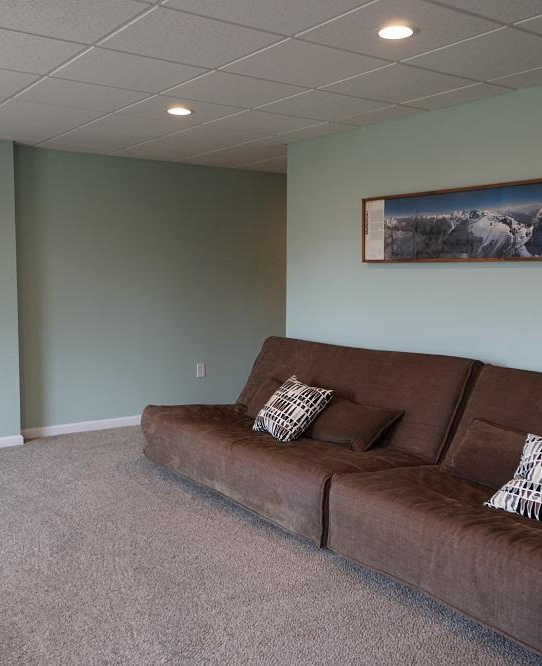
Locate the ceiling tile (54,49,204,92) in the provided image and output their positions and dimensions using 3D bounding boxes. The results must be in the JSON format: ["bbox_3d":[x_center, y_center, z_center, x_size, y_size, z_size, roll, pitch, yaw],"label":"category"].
[{"bbox_3d":[-0.690,-1.271,3.643,0.600,0.020,0.600,-3,5,-35],"label":"ceiling tile"}]

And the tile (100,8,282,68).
[{"bbox_3d":[-0.339,-1.232,3.149,0.600,0.020,0.600,-3,5,-35],"label":"tile"}]

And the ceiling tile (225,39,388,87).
[{"bbox_3d":[0.158,-1.254,3.501,0.600,0.020,0.600,-3,5,-35],"label":"ceiling tile"}]

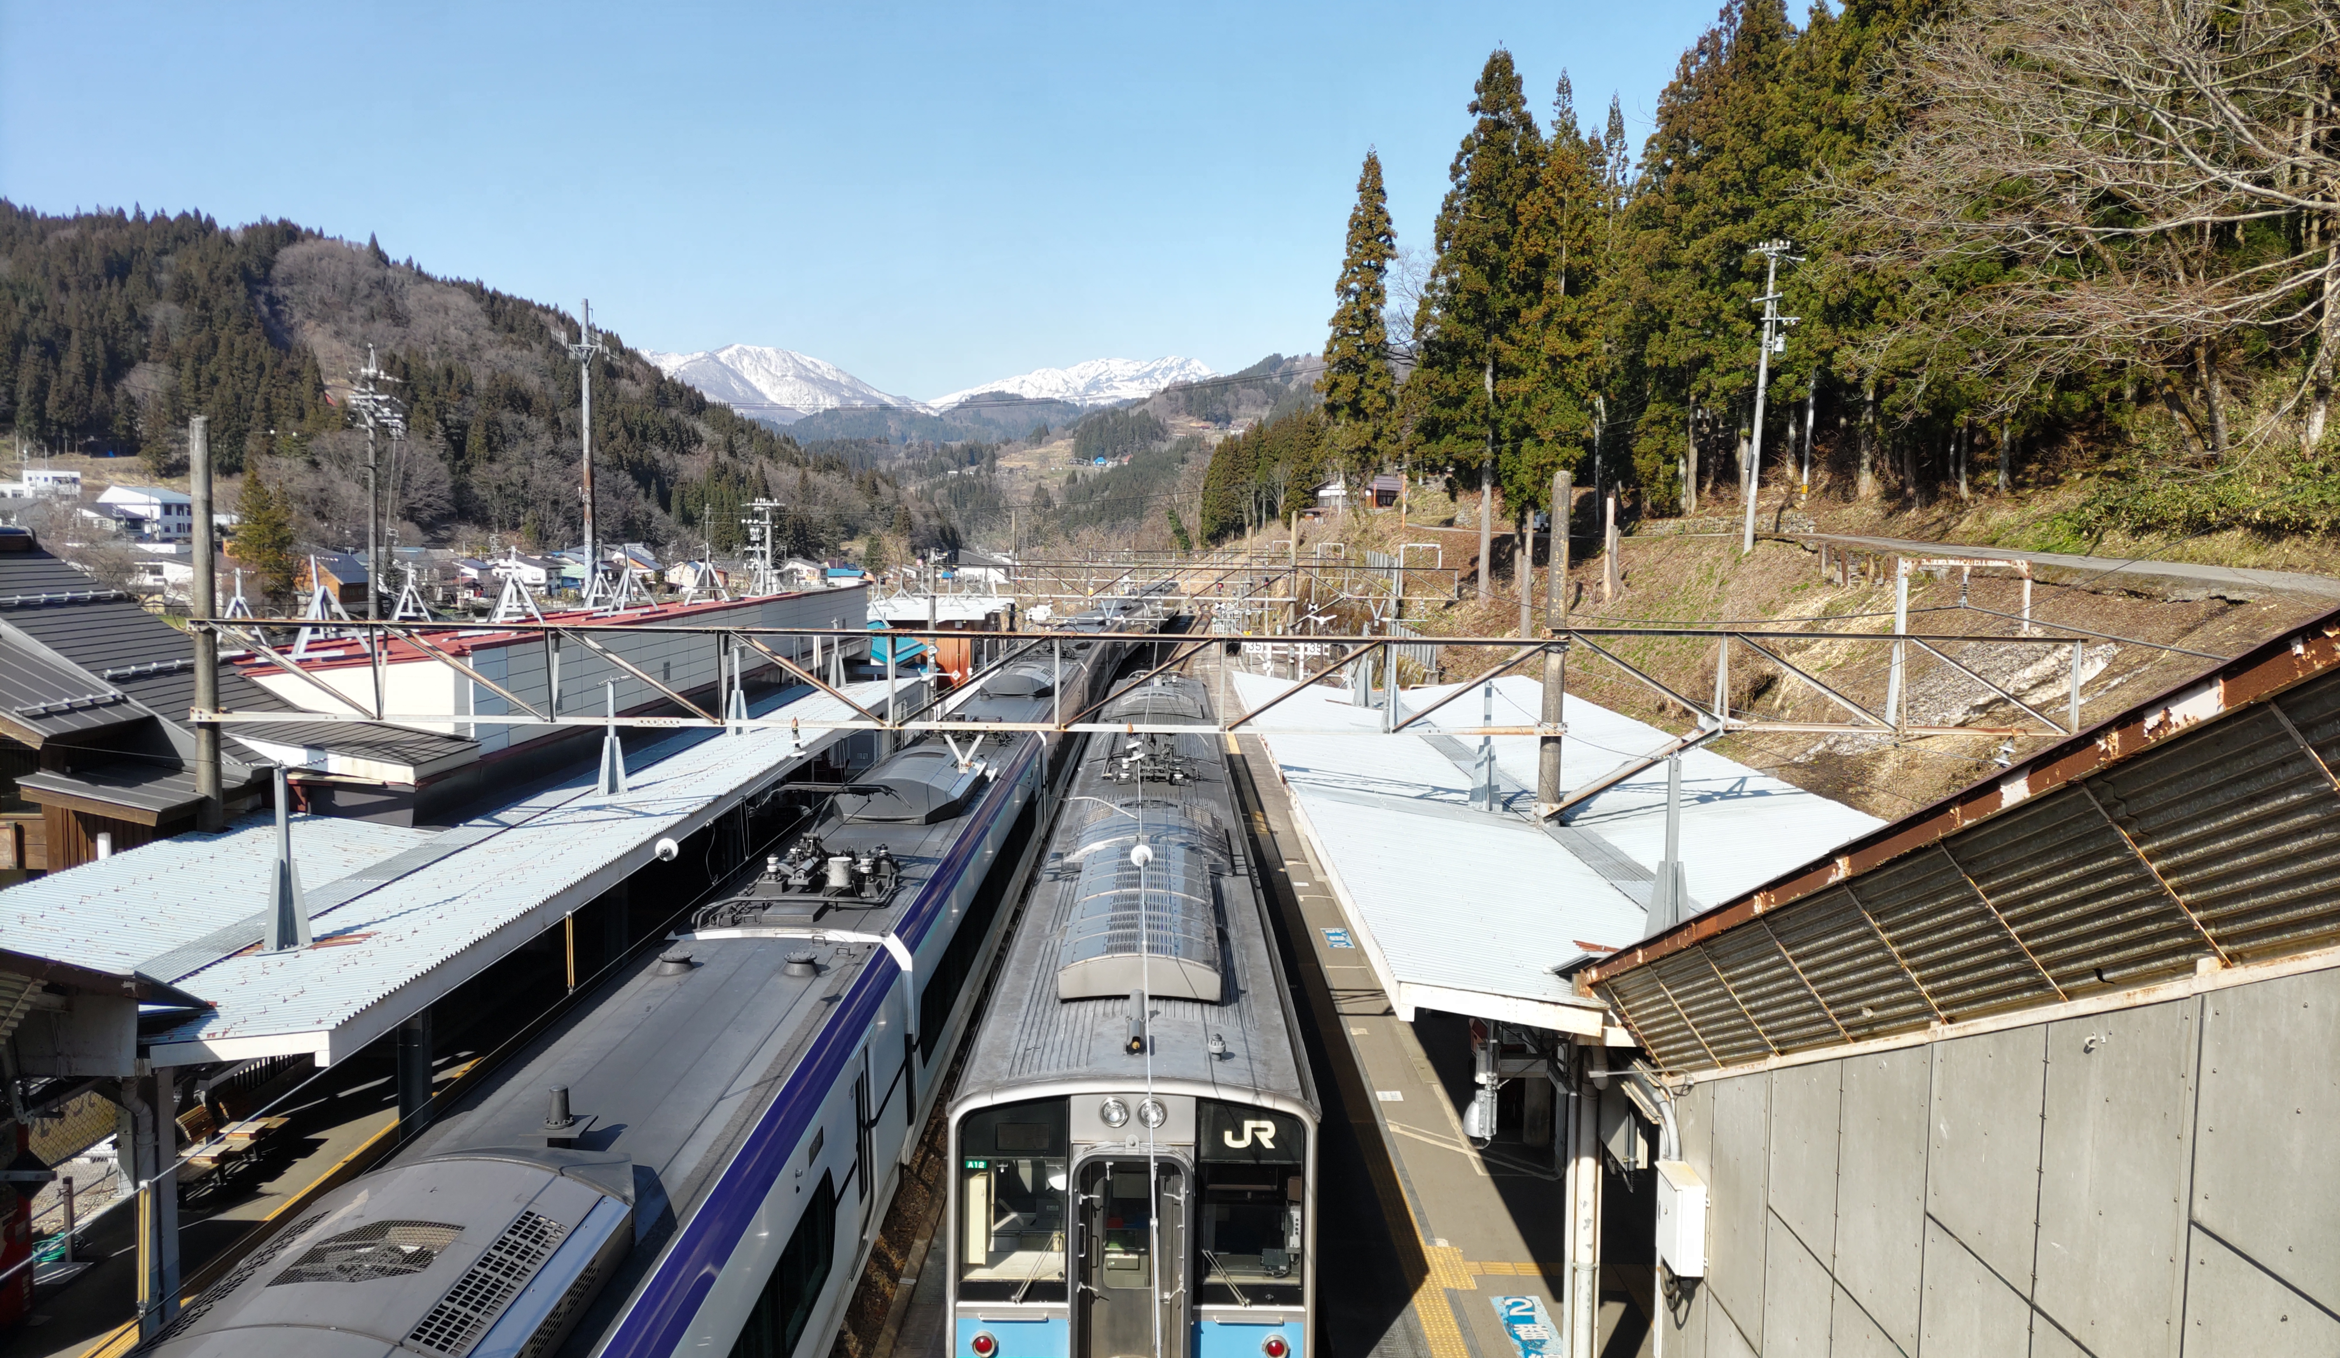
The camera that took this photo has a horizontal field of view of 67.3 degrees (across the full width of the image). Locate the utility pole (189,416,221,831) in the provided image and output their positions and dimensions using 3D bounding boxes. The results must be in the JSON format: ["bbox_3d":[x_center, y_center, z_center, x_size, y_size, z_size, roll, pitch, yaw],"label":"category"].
[{"bbox_3d":[-11.263,1.010,20.604,0.300,8.100,0.300,1,5,0],"label":"utility pole"}]

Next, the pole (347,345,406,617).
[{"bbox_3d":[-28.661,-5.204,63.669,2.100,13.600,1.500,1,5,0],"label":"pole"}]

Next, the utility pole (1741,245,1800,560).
[{"bbox_3d":[21.755,-10.319,64.464,1.900,11.303,1.400,3,5,0],"label":"utility pole"}]

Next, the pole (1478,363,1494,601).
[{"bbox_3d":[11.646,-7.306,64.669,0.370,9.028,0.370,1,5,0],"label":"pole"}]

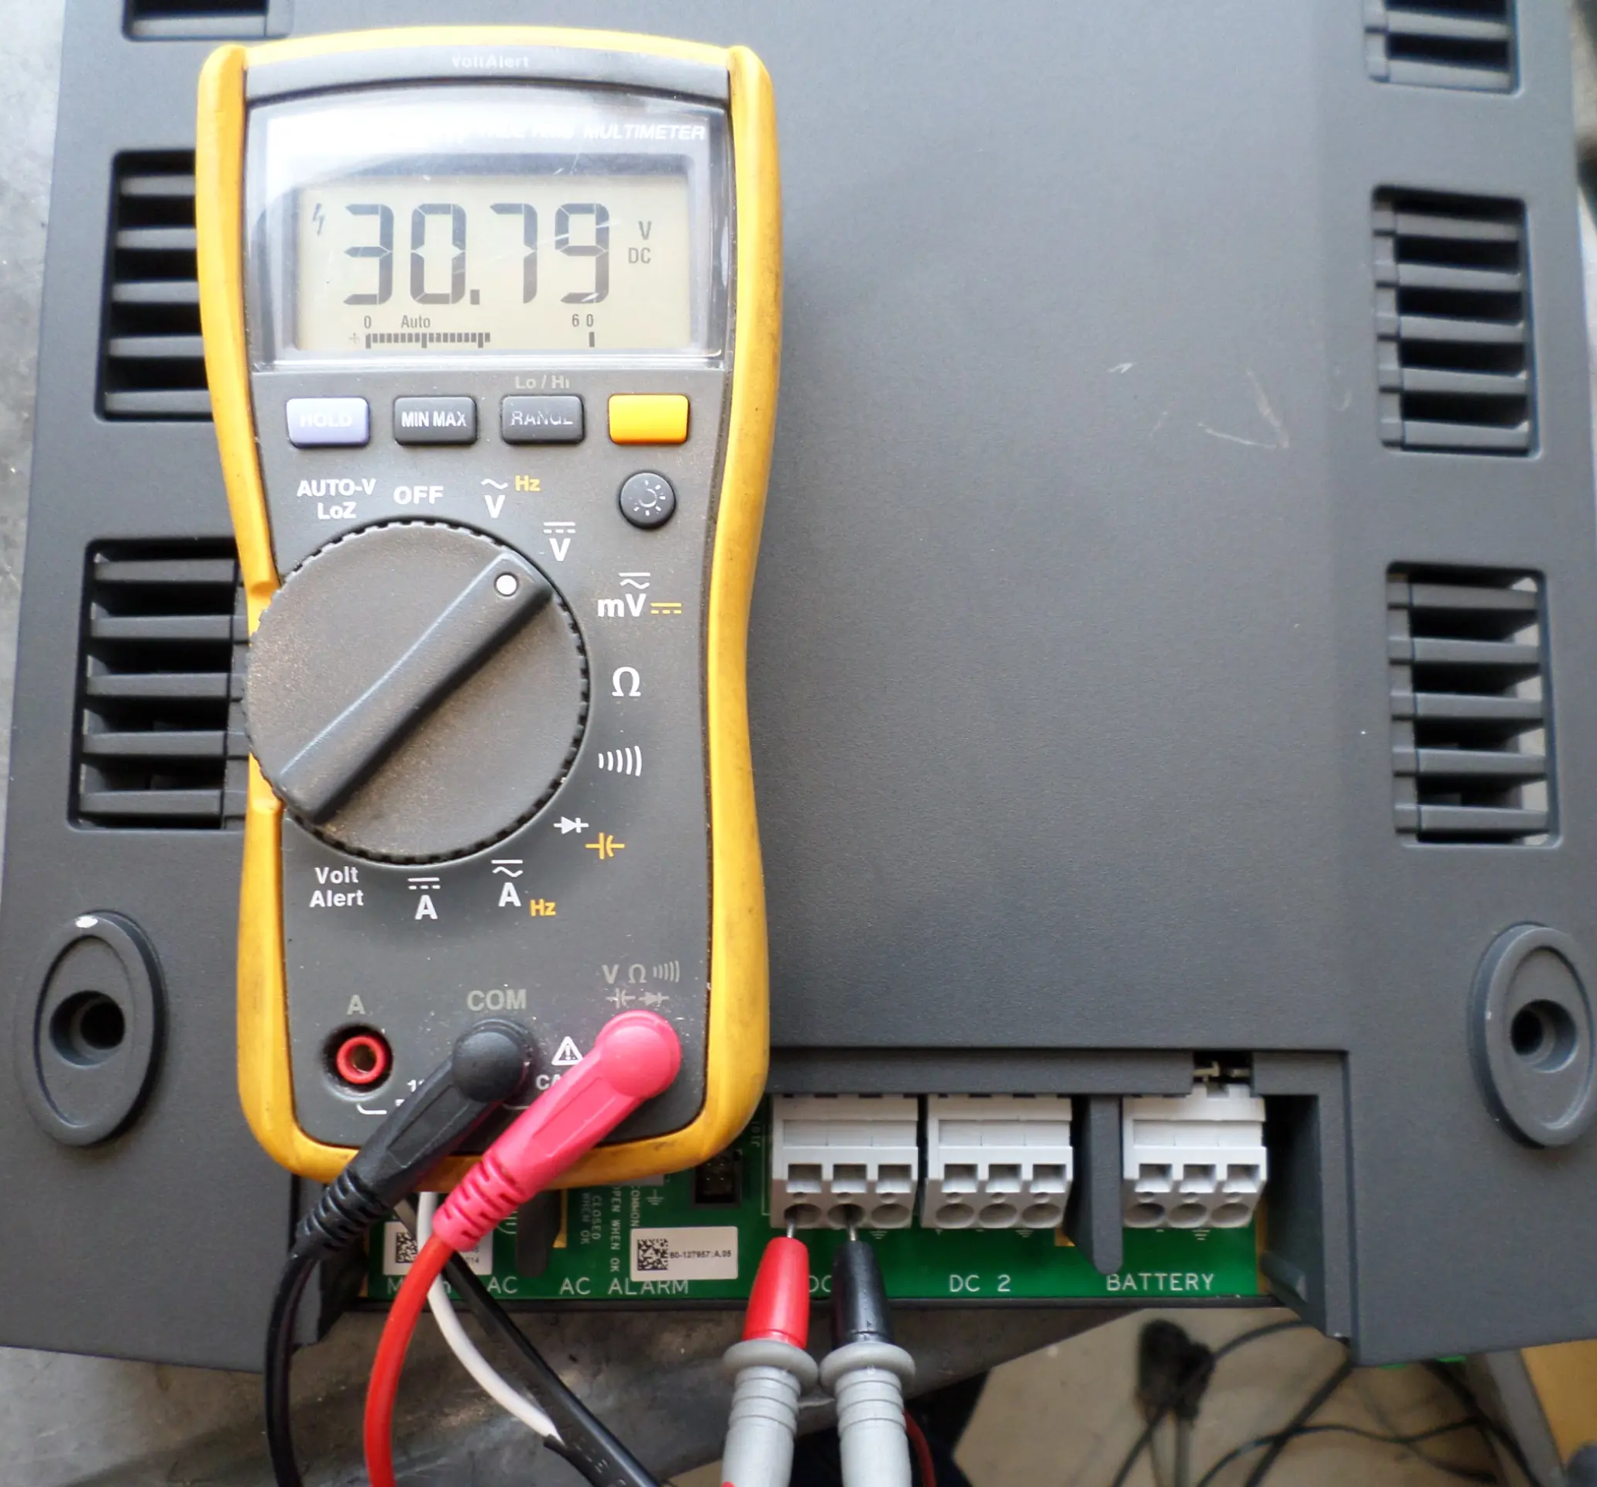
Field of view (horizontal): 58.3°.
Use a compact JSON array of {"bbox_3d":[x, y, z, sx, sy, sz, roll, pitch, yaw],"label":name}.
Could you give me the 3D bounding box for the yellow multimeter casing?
[{"bbox_3d":[-0.044,-0.021,0.217,0.084,0.046,0.167,-2,84,-3],"label":"yellow multimeter casing"}]

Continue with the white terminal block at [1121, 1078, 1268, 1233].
[{"bbox_3d":[0.066,0.072,0.253,0.024,0.022,0.025,1,84,-3],"label":"white terminal block"}]

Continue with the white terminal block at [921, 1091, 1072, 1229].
[{"bbox_3d":[0.033,0.072,0.251,0.024,0.022,0.025,1,84,-3],"label":"white terminal block"}]

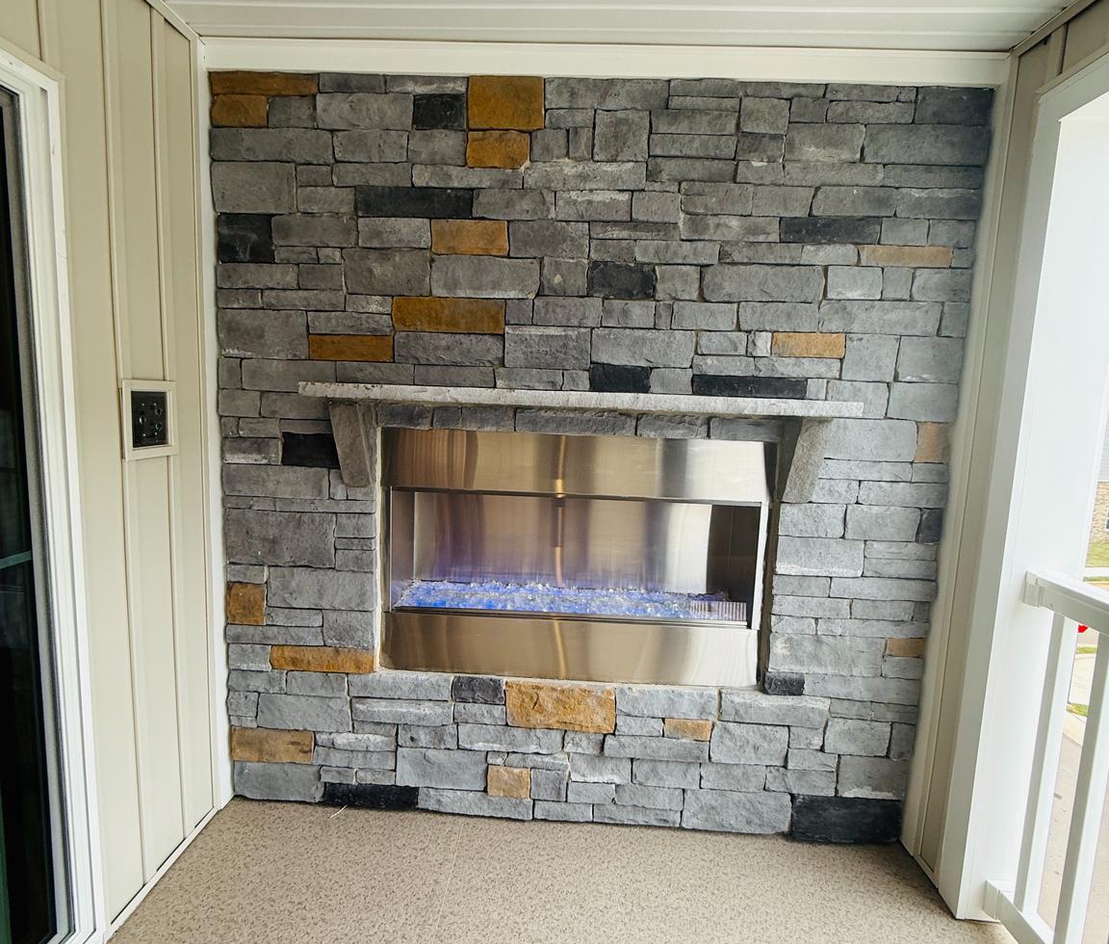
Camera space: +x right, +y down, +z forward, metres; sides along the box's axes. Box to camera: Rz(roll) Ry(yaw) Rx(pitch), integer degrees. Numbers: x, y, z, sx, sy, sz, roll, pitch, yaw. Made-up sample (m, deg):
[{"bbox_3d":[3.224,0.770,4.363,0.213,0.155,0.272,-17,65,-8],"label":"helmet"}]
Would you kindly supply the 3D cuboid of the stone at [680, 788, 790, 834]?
[{"bbox_3d":[0.604,1.127,2.023,0.354,0.136,0.060,2,6,2],"label":"stone"}]

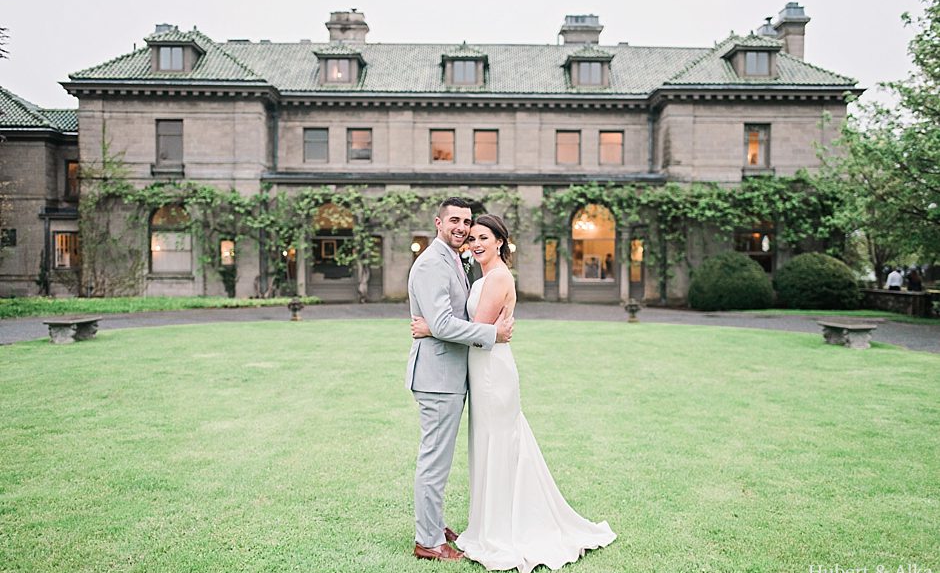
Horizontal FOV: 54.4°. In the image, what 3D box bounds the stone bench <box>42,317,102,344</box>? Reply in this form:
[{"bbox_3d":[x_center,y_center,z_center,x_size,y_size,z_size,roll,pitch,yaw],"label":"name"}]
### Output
[{"bbox_3d":[-7.930,0.864,18.250,0.540,0.430,1.600,0,1,2],"label":"stone bench"}]

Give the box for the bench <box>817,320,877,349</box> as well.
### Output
[{"bbox_3d":[7.410,0.979,18.000,0.530,0.430,1.600,0,1,-1],"label":"bench"}]

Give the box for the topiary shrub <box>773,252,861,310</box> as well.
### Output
[{"bbox_3d":[14.100,-0.217,37.100,3.500,2.350,3.500,0,1,0],"label":"topiary shrub"}]

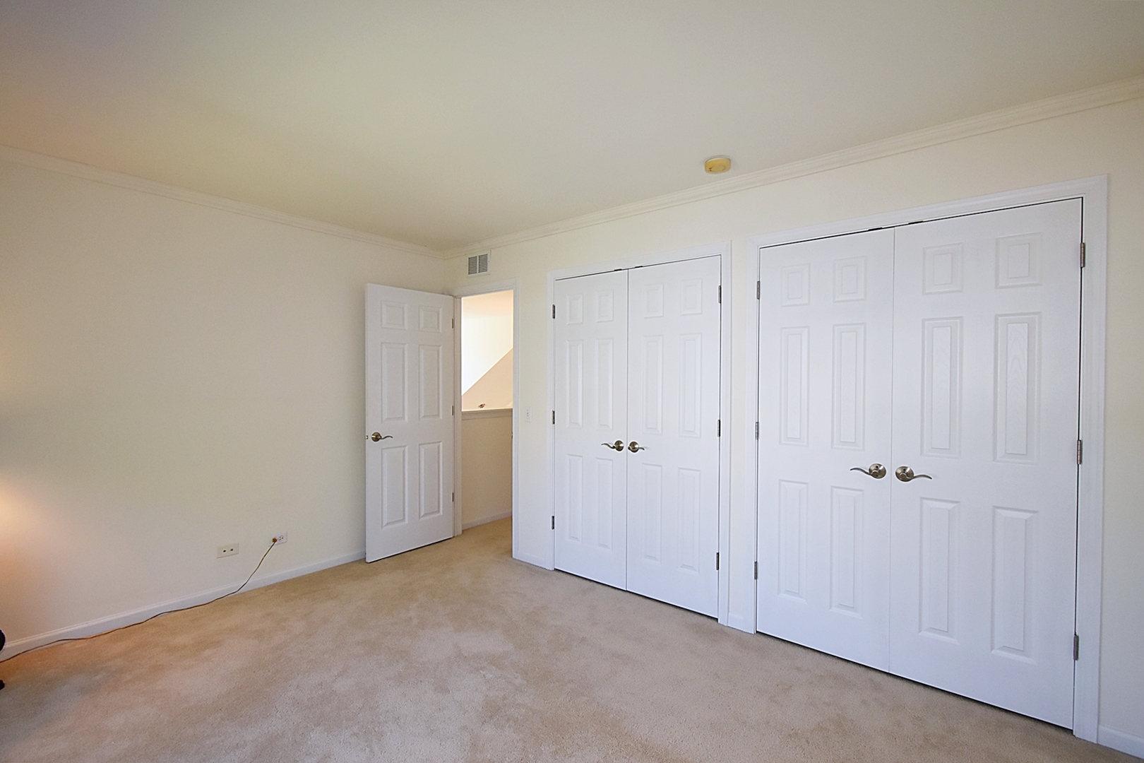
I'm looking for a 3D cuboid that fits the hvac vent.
[{"bbox_3d":[-0.763,-0.956,3.883,0.290,0.190,0.025,1,1,37],"label":"hvac vent"}]

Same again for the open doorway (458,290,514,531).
[{"bbox_3d":[-0.701,0.318,3.905,0.690,2.050,0.130,1,1,37],"label":"open doorway"}]

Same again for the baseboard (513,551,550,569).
[{"bbox_3d":[-0.306,1.321,3.567,0.340,0.080,0.020,1,1,37],"label":"baseboard"}]

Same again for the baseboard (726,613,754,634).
[{"bbox_3d":[0.926,1.327,2.623,0.135,0.085,0.020,1,1,37],"label":"baseboard"}]

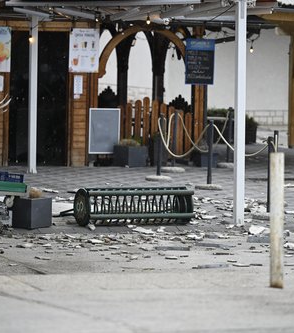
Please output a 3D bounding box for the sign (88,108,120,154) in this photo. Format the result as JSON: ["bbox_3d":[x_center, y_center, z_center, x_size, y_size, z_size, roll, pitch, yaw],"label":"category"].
[{"bbox_3d":[-0.672,-0.560,31.100,0.500,0.720,0.050,0,4,-11],"label":"sign"}]

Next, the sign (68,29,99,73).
[{"bbox_3d":[-0.994,-1.835,30.850,0.480,0.700,0.020,0,4,-11],"label":"sign"}]

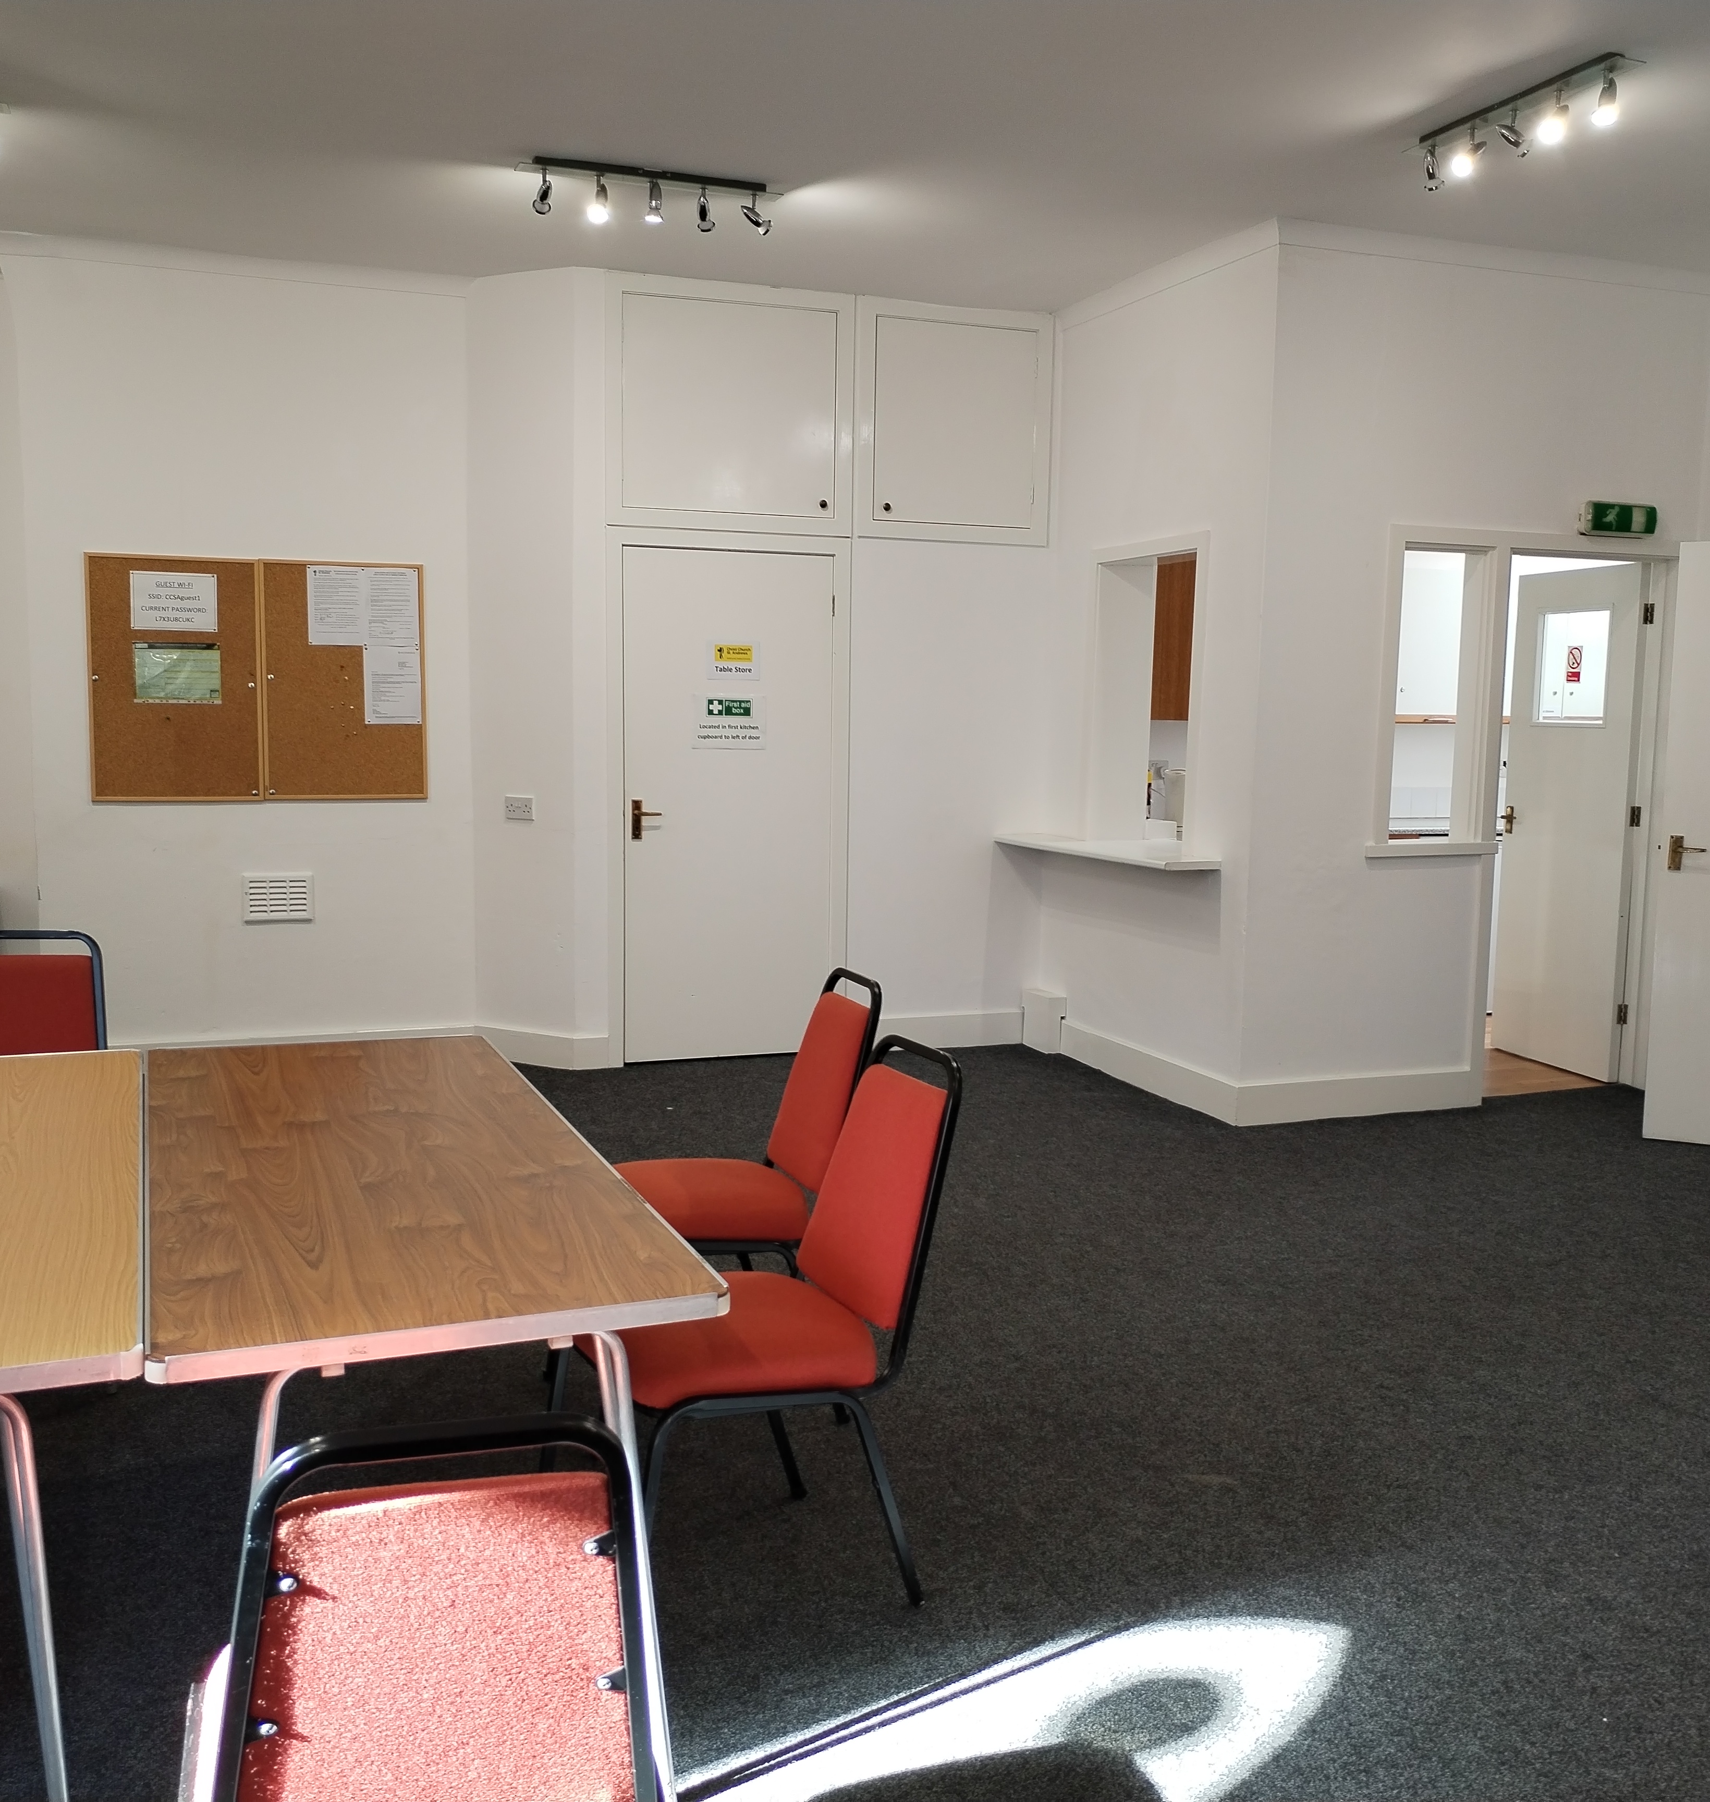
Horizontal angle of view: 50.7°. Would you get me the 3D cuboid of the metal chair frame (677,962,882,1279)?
[{"bbox_3d":[-0.268,0.602,3.757,0.600,0.885,0.450,-2,7,-23],"label":"metal chair frame"}]

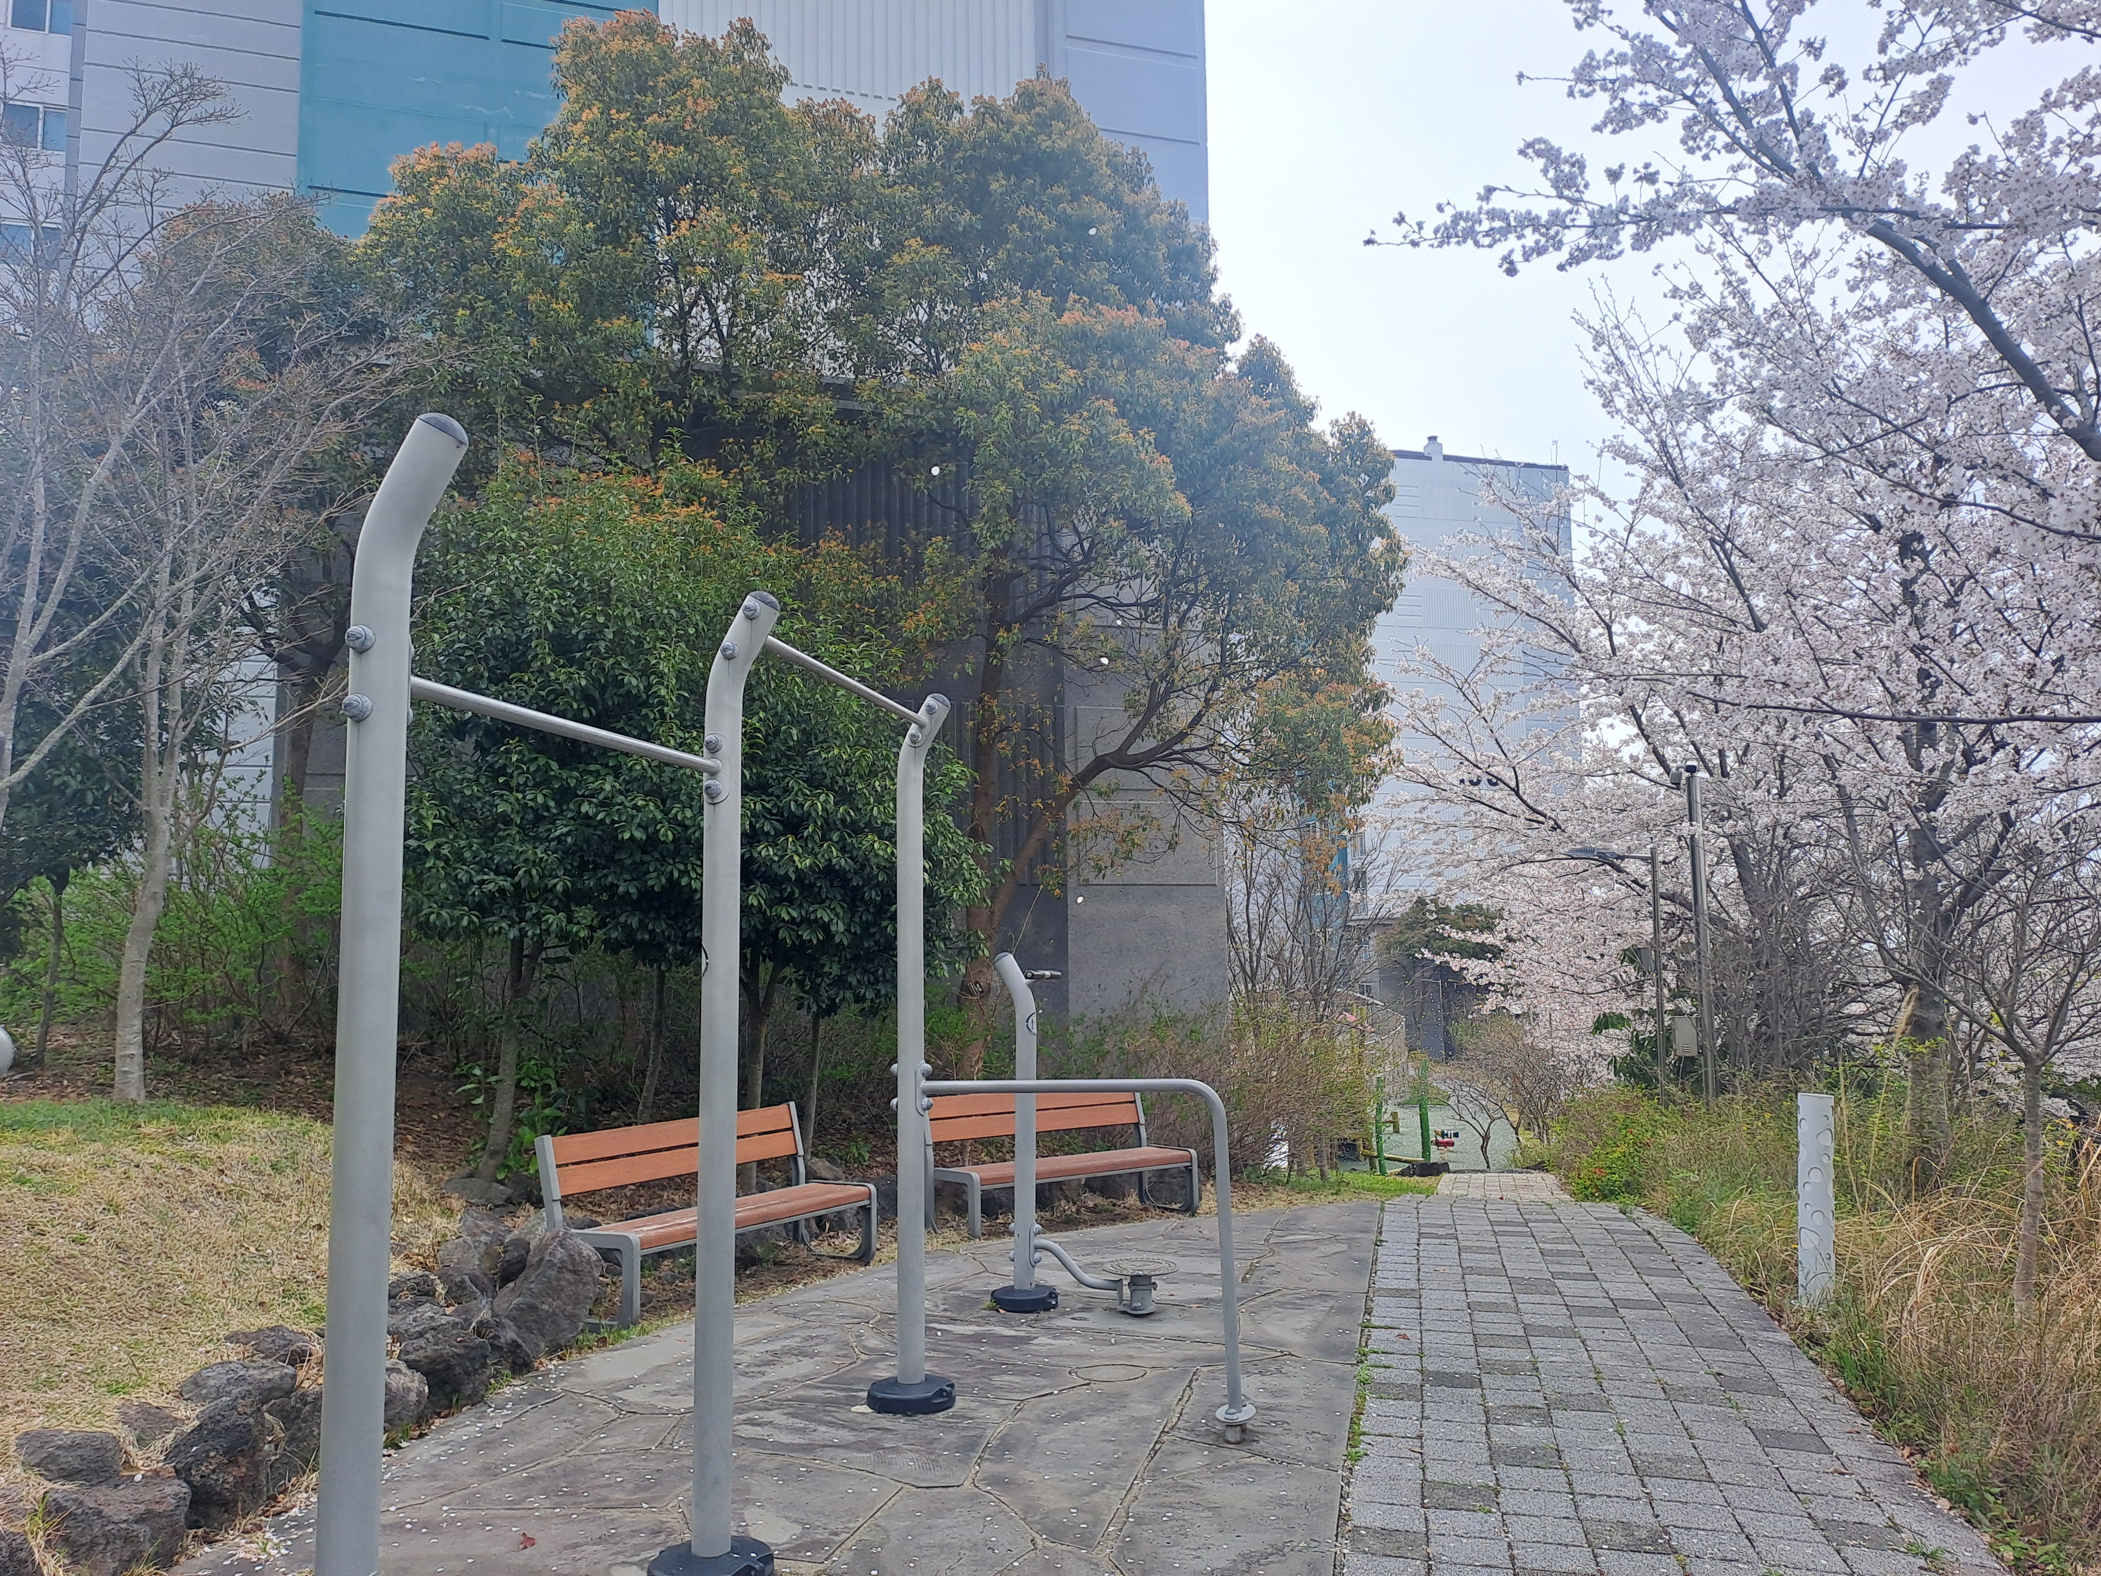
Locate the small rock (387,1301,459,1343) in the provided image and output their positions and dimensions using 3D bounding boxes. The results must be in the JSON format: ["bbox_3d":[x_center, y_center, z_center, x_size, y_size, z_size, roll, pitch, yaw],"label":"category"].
[{"bbox_3d":[-2.246,1.901,5.400,0.280,0.170,0.240,-1,-5,8],"label":"small rock"}]

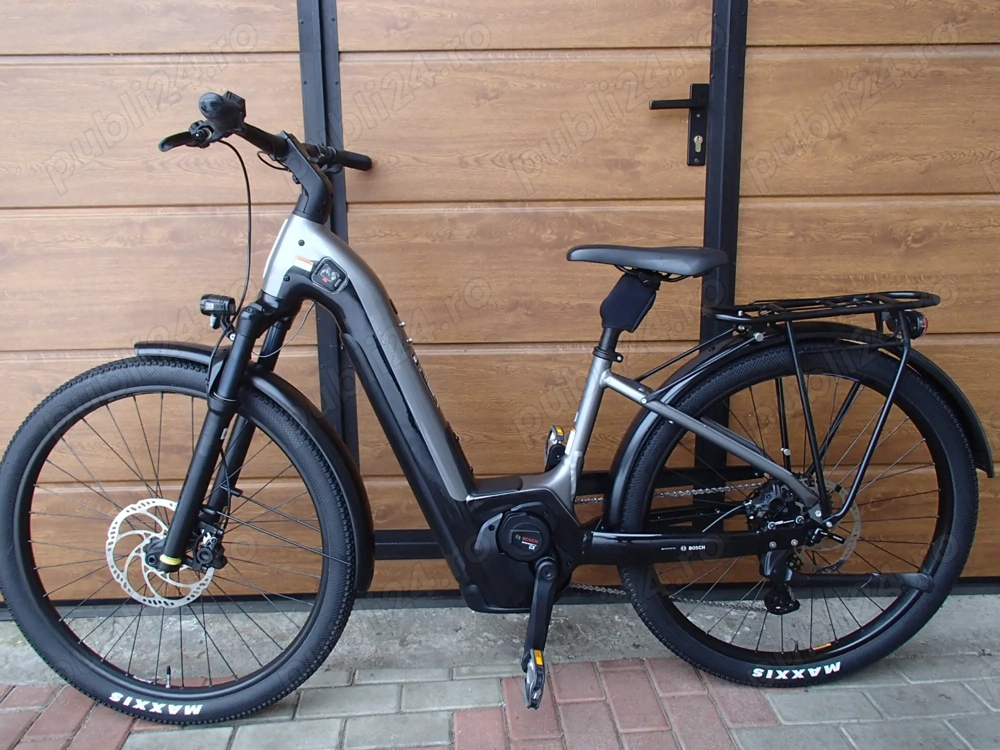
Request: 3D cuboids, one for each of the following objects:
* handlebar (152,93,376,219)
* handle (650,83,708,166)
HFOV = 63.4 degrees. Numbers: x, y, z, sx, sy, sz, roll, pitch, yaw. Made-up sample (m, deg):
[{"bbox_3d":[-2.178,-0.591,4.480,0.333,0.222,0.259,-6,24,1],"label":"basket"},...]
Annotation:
[{"bbox_3d":[-0.356,-0.352,1.390,0.135,0.177,0.695,1,9,8],"label":"handlebar"},{"bbox_3d":[0.374,-0.522,1.689,0.131,0.166,0.058,-1,12,-1],"label":"handle"}]

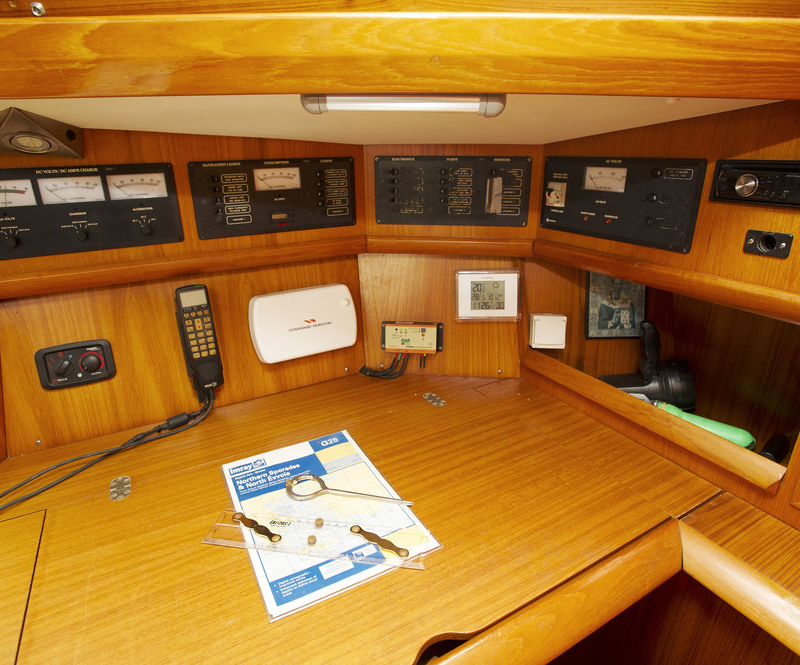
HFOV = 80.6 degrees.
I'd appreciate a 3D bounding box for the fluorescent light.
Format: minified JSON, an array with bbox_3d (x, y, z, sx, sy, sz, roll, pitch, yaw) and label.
[{"bbox_3d":[0.004,-0.290,0.590,0.257,0.037,0.041,-1,15,-6],"label":"fluorescent light"}]

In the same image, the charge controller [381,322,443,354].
[{"bbox_3d":[0.030,0.016,1.166,0.152,0.075,0.034,1,18,6],"label":"charge controller"}]

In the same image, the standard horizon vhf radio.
[{"bbox_3d":[-0.408,0.020,0.964,0.056,0.226,0.060,-13,19,-27],"label":"standard horizon vhf radio"}]

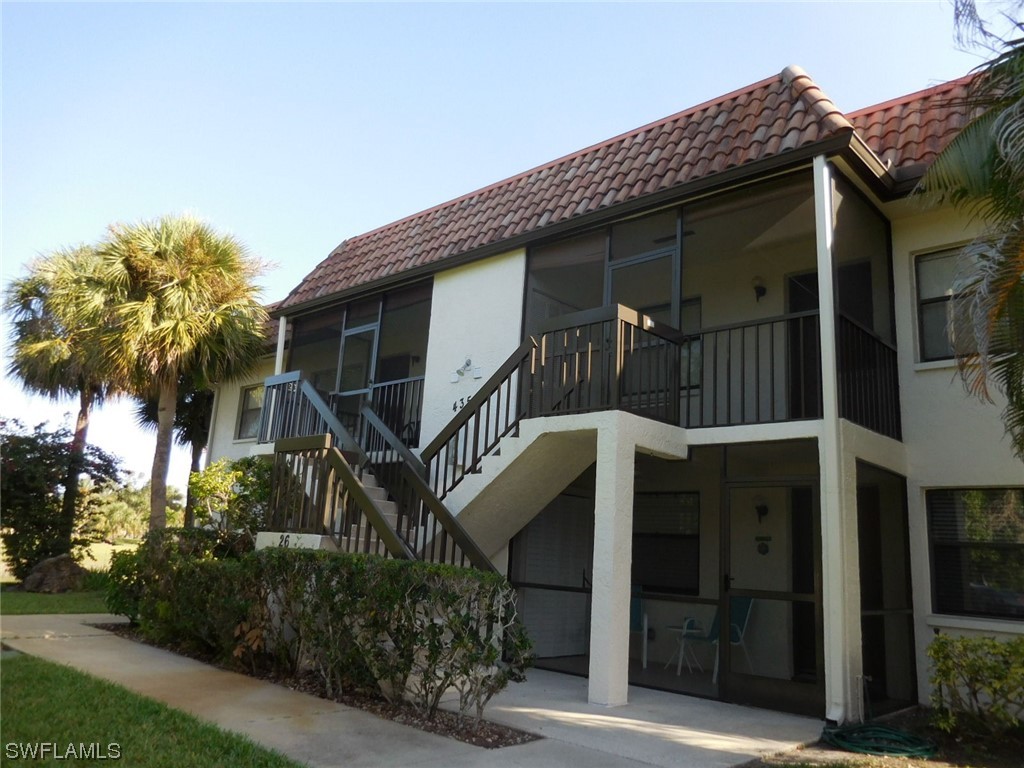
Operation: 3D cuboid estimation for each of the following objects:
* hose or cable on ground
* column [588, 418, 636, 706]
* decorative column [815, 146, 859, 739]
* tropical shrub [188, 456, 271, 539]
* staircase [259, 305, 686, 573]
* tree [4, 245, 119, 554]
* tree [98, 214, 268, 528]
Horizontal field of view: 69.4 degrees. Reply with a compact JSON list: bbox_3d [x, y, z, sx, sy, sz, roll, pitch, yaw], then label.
[{"bbox_3d":[2.980,2.895,6.062,0.880,0.090,0.760,-1,-12,21],"label":"hose or cable on ground"},{"bbox_3d":[0.937,1.623,6.852,0.220,2.499,0.298,-7,-15,42],"label":"column"},{"bbox_3d":[3.021,0.352,6.943,0.227,5.325,0.341,-7,-15,42],"label":"decorative column"},{"bbox_3d":[-4.739,2.423,12.053,1.500,2.489,1.500,8,-12,-20],"label":"tropical shrub"},{"bbox_3d":[-1.536,1.312,9.023,6.731,3.678,2.556,-7,-15,42],"label":"staircase"},{"bbox_3d":[-9.931,0.458,16.063,3.000,7.415,3.000,10,-13,-31],"label":"tree"},{"bbox_3d":[-6.226,0.255,13.392,3.150,7.128,3.150,9,-13,-25],"label":"tree"}]

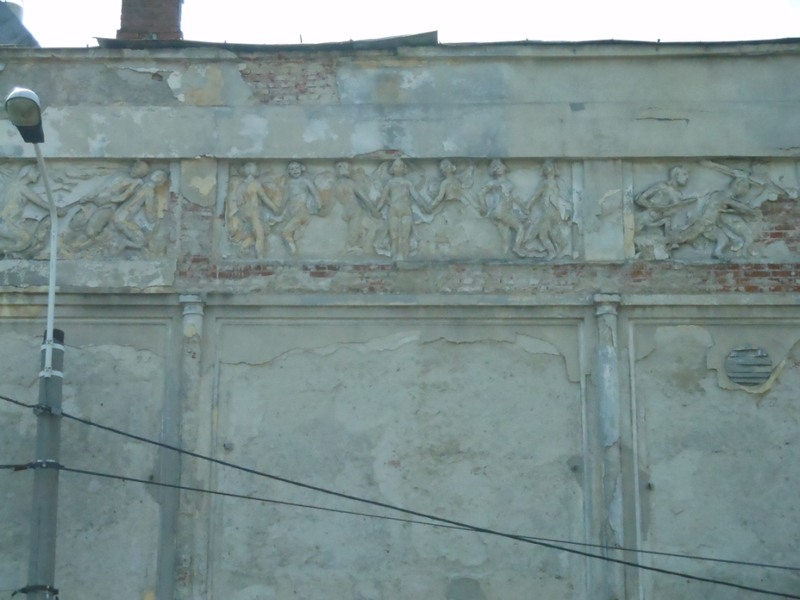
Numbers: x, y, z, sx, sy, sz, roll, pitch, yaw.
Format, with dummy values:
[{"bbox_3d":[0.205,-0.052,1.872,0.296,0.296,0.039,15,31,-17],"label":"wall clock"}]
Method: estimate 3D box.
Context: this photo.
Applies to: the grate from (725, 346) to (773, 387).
[{"bbox_3d":[3.403,0.647,22.100,0.460,0.445,0.070,0,-25,1],"label":"grate"}]

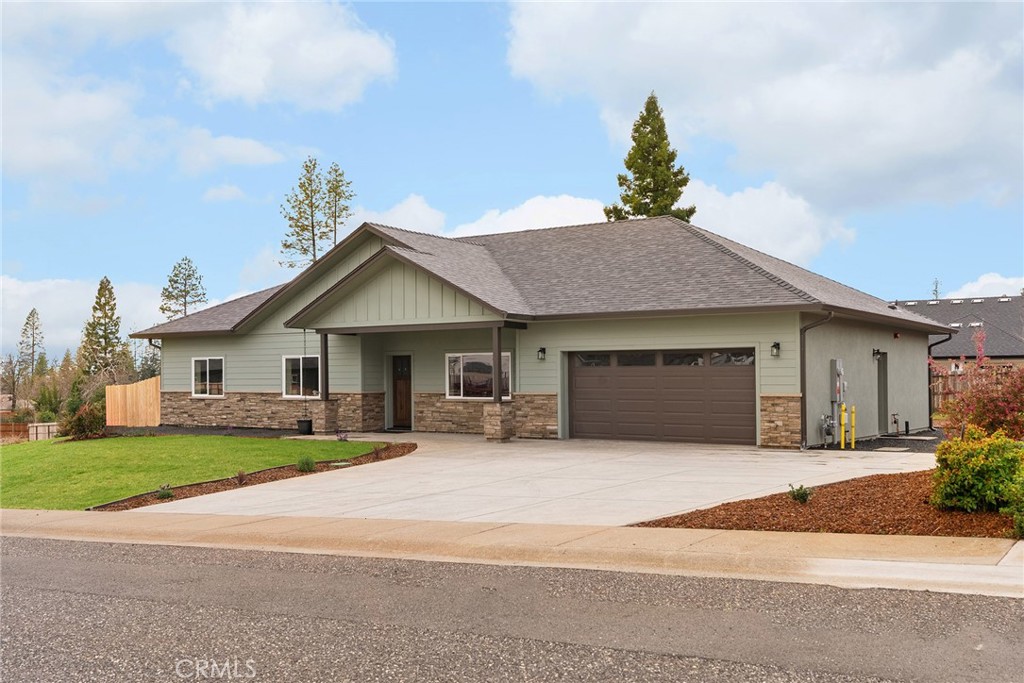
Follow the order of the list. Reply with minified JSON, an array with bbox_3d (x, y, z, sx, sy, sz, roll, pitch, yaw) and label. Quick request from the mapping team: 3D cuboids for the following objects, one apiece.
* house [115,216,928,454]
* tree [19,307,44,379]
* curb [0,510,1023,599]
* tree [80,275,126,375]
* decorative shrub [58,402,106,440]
[{"bbox_3d":[0.353,-0.440,30.346,21.820,6.220,14.250,-2,-3,35],"label":"house"},{"bbox_3d":[-67.567,2.672,140.000,3.800,14.800,3.800,-2,-3,35],"label":"tree"},{"bbox_3d":[-2.729,2.341,12.147,16.300,0.200,1.600,-6,-5,35],"label":"curb"},{"bbox_3d":[-45.244,0.663,110.000,5.400,15.800,5.400,-2,-3,35],"label":"tree"},{"bbox_3d":[-12.511,2.316,29.000,1.400,1.120,1.350,-2,-3,35],"label":"decorative shrub"}]

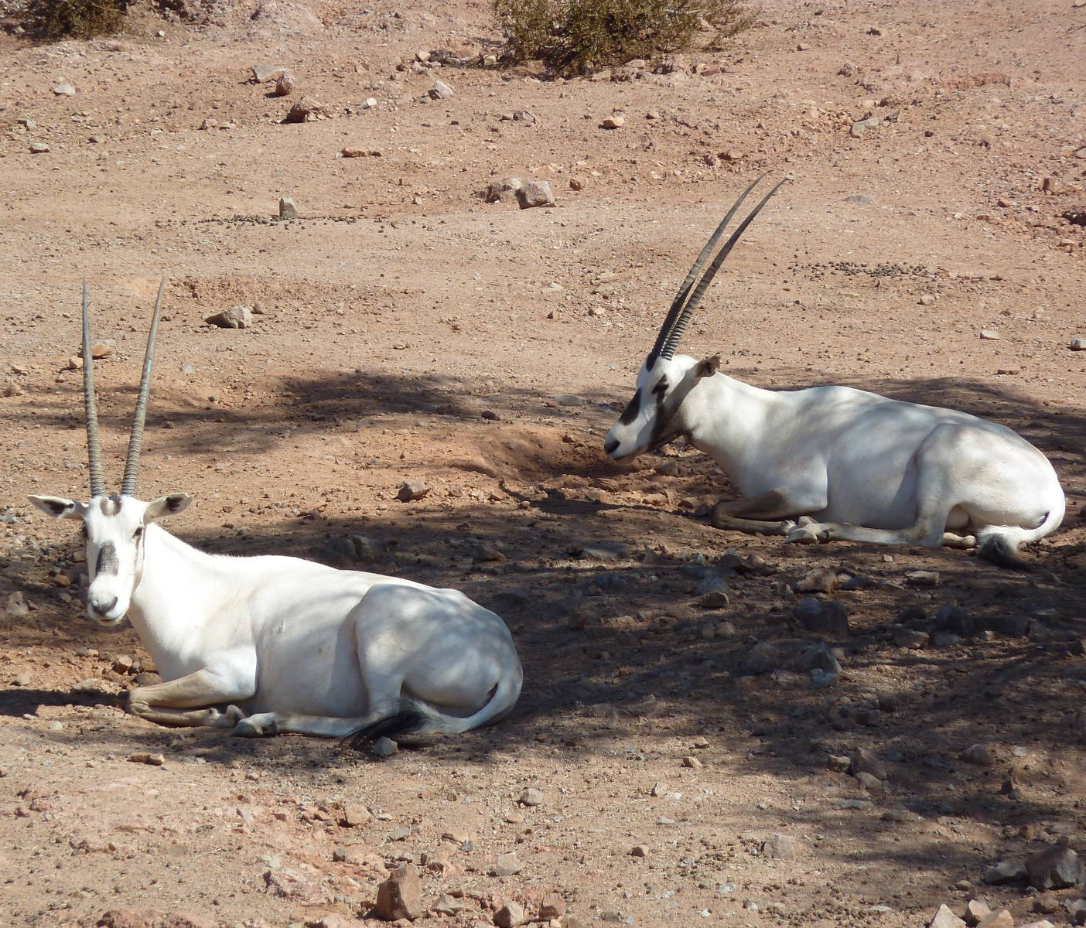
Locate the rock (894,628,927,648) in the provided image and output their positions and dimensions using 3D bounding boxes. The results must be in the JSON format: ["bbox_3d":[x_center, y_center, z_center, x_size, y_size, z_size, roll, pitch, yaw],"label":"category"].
[{"bbox_3d":[1.038,0.491,30.253,0.093,0.049,0.074,0,12,0],"label":"rock"}]

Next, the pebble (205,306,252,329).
[{"bbox_3d":[-0.993,-0.464,33.948,0.143,0.066,0.105,0,11,0],"label":"pebble"}]

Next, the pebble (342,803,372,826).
[{"bbox_3d":[-0.490,0.925,28.308,0.071,0.049,0.064,0,12,0],"label":"pebble"}]

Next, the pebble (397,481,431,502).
[{"bbox_3d":[-0.372,0.080,30.954,0.098,0.055,0.075,0,11,0],"label":"pebble"}]

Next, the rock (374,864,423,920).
[{"bbox_3d":[-0.344,1.020,25.545,0.113,0.122,0.100,0,11,0],"label":"rock"}]

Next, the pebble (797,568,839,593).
[{"bbox_3d":[0.793,0.337,30.912,0.123,0.059,0.092,0,12,0],"label":"pebble"}]

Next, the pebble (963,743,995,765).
[{"bbox_3d":[1.107,0.739,27.294,0.080,0.052,0.065,0,11,0],"label":"pebble"}]

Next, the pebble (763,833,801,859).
[{"bbox_3d":[0.584,0.933,26.208,0.090,0.054,0.070,0,11,0],"label":"pebble"}]

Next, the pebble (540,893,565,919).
[{"bbox_3d":[0.025,1.130,27.393,0.064,0.054,0.059,0,12,0],"label":"pebble"}]

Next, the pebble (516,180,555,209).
[{"bbox_3d":[-0.025,-0.916,36.475,0.125,0.086,0.108,0,12,0],"label":"pebble"}]

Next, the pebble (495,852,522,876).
[{"bbox_3d":[-0.089,1.036,27.805,0.070,0.053,0.060,0,12,0],"label":"pebble"}]

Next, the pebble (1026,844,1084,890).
[{"bbox_3d":[1.235,0.973,25.882,0.133,0.096,0.105,0,11,0],"label":"pebble"}]

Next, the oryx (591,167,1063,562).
[{"bbox_3d":[0.829,-0.295,30.409,1.350,1.000,0.530,3,11,17],"label":"oryx"}]

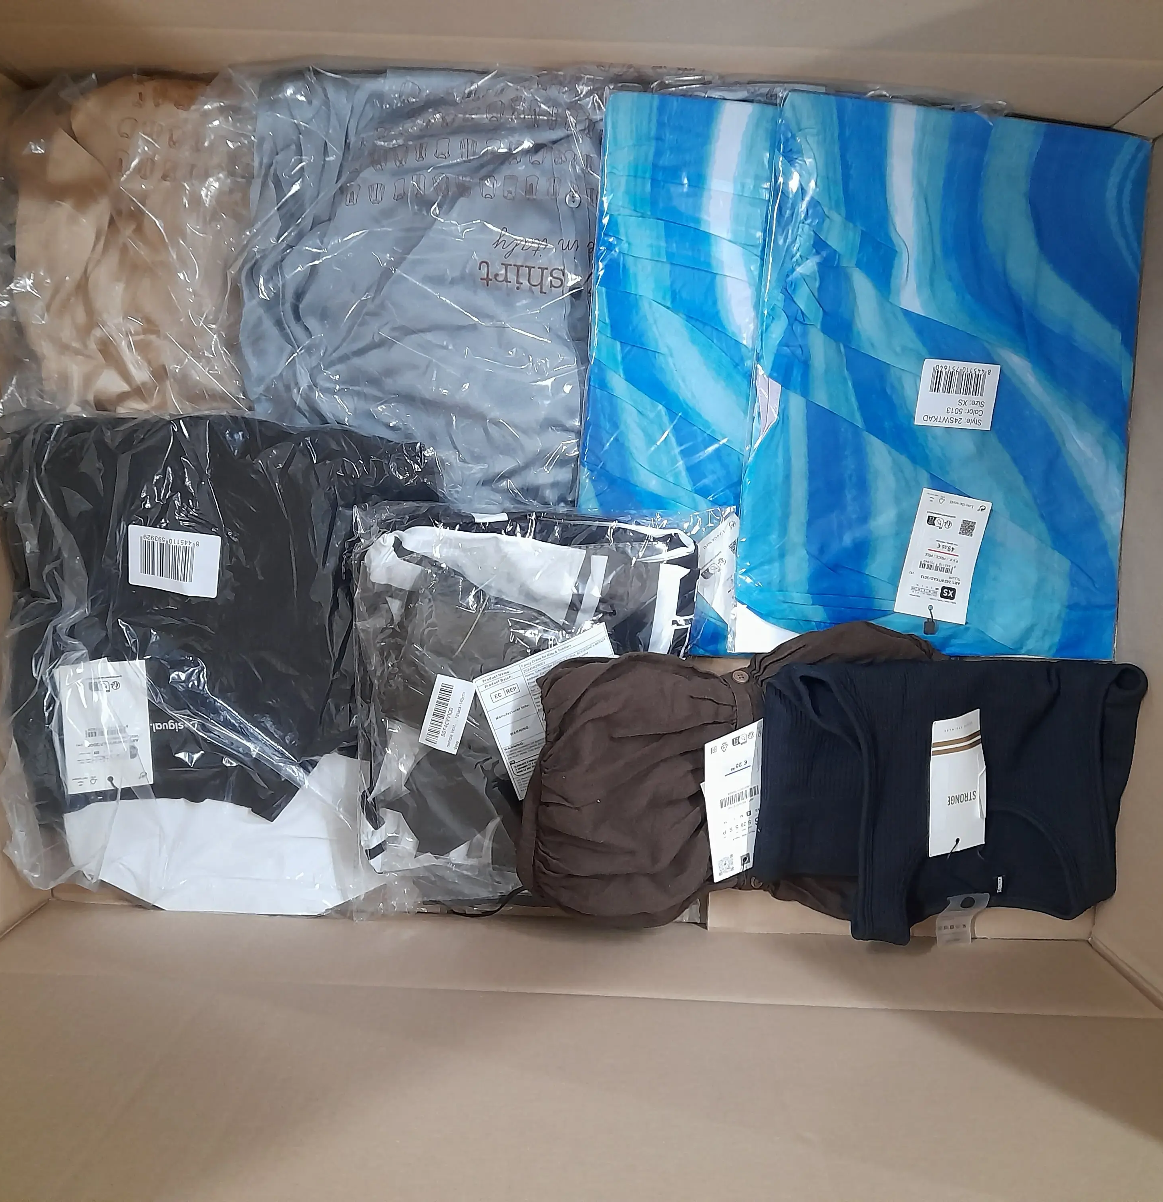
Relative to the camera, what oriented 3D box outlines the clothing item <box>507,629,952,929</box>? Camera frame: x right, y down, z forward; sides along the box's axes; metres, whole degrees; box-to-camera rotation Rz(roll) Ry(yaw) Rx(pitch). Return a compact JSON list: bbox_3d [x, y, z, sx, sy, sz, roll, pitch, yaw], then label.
[{"bbox_3d":[0.106,0.125,0.823,0.294,0.045,0.211,2,95,0],"label":"clothing item"}]

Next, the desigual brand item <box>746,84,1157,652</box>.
[{"bbox_3d":[0.251,-0.152,0.809,0.257,0.027,0.373,2,95,0],"label":"desigual brand item"}]

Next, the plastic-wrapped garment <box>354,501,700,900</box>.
[{"bbox_3d":[-0.036,0.078,0.823,0.246,0.038,0.279,2,95,0],"label":"plastic-wrapped garment"}]

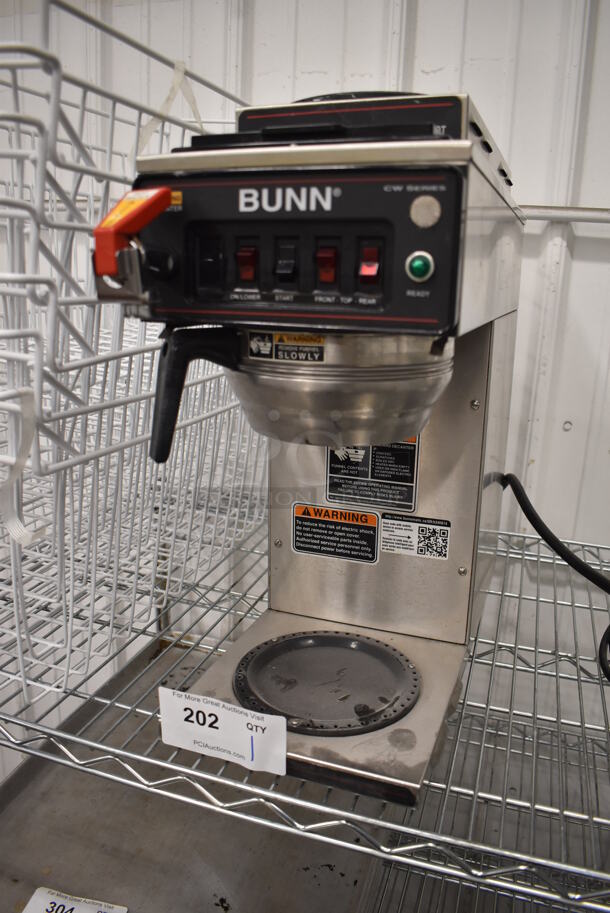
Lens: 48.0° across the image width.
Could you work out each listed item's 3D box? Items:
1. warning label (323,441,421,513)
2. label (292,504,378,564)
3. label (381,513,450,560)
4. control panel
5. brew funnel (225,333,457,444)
[{"bbox_3d":[0.064,0.007,0.655,0.089,0.086,0.002,6,15,20],"label":"warning label"},{"bbox_3d":[0.029,0.077,0.686,0.092,0.055,0.002,6,15,20],"label":"label"},{"bbox_3d":[0.105,0.077,0.655,0.066,0.040,0.002,6,15,20],"label":"label"},{"bbox_3d":[-0.010,-0.127,0.425,0.213,0.094,0.020,6,15,20],"label":"control panel"},{"bbox_3d":[0.026,-0.059,0.540,0.177,0.097,0.177,6,15,20],"label":"brew funnel"}]

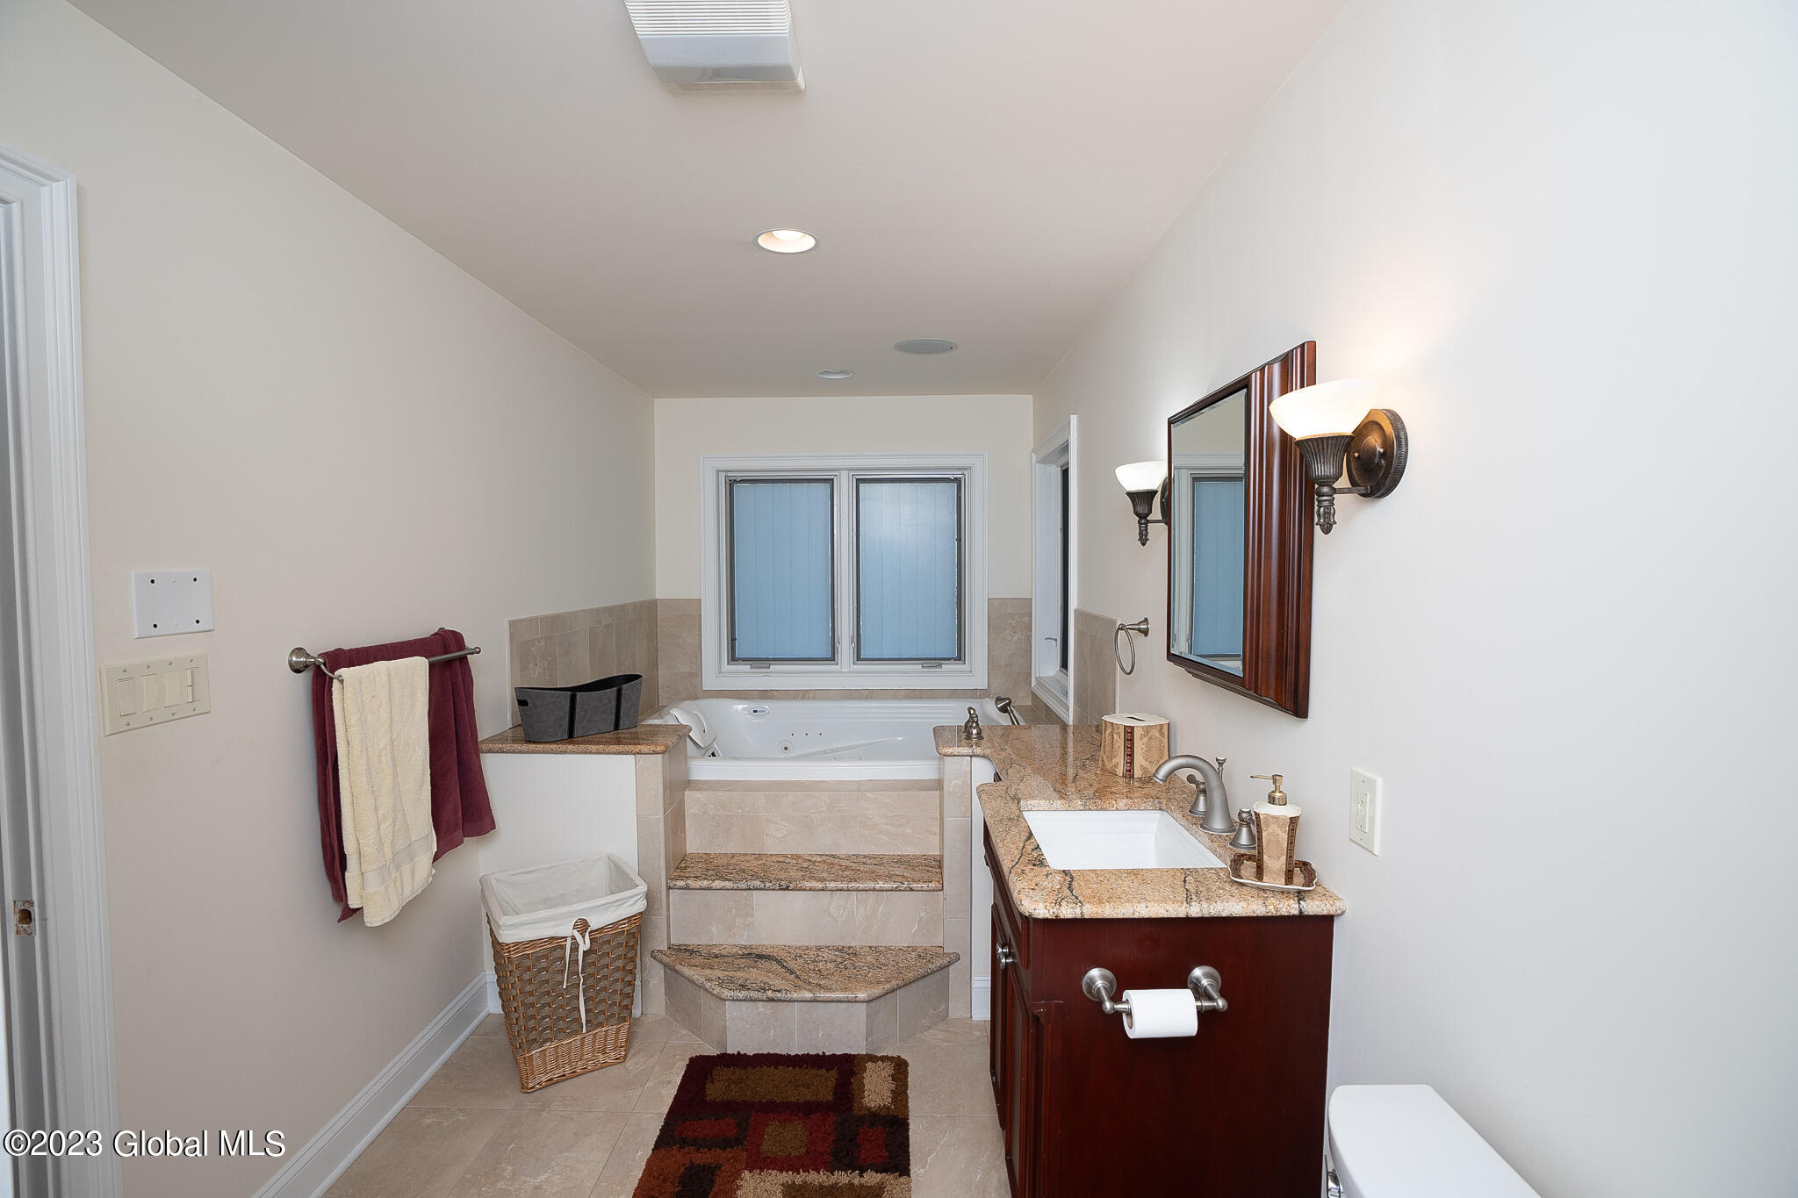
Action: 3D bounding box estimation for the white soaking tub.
[{"bbox_3d":[-0.324,0.841,3.773,1.880,0.500,1.550,0,3,0],"label":"white soaking tub"}]

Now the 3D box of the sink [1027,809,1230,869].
[{"bbox_3d":[0.475,0.610,1.758,0.370,0.170,0.460,0,3,0],"label":"sink"}]

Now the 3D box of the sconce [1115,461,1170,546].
[{"bbox_3d":[0.669,-0.253,2.185,0.178,0.220,0.178,0,3,0],"label":"sconce"}]

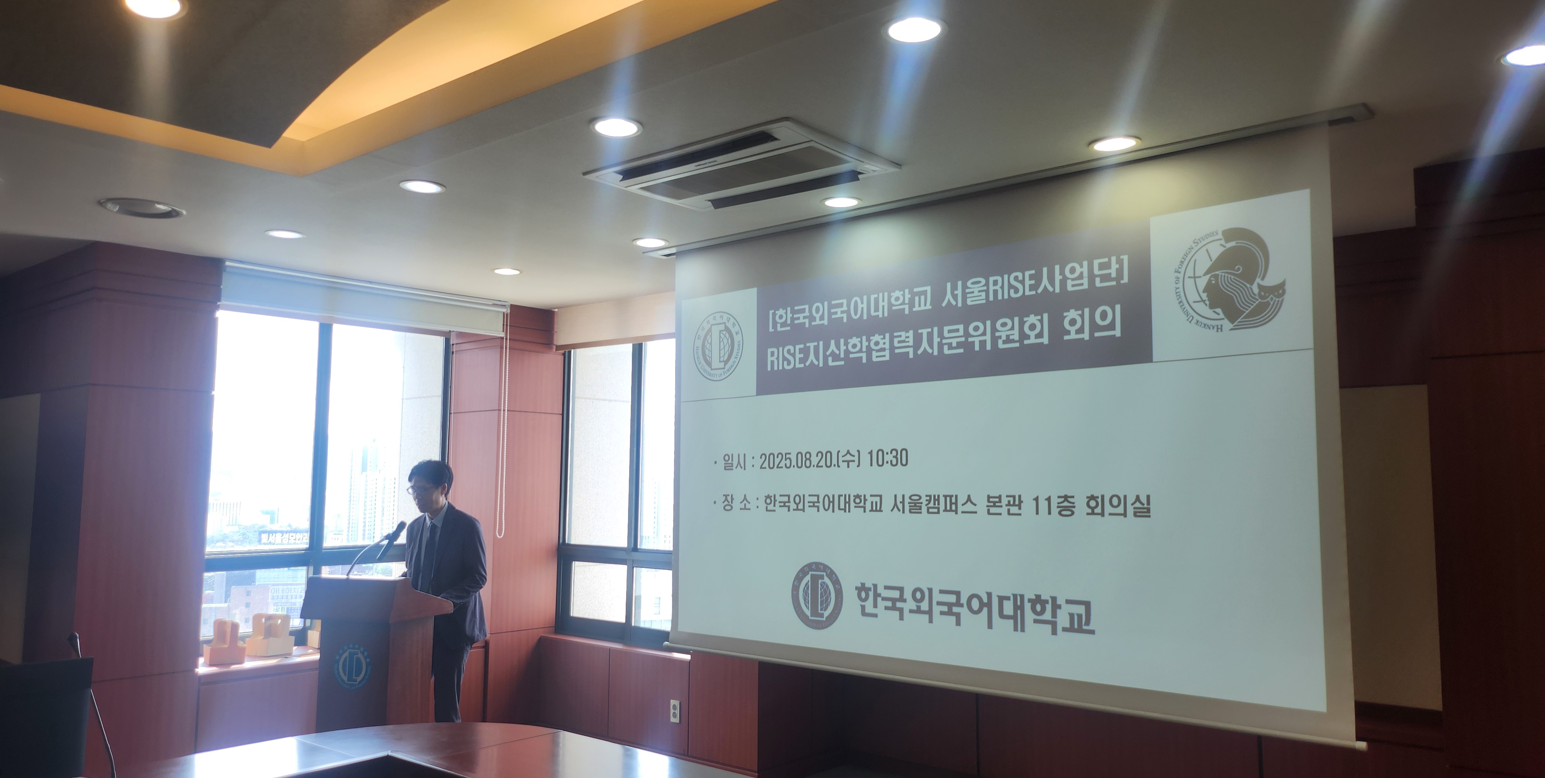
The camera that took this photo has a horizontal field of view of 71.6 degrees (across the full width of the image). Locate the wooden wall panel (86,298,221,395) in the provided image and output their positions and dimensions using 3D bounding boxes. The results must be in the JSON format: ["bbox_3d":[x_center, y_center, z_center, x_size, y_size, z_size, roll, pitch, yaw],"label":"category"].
[{"bbox_3d":[-2.894,-0.192,5.034,0.040,0.390,0.534,-4,-7,41],"label":"wooden wall panel"}]

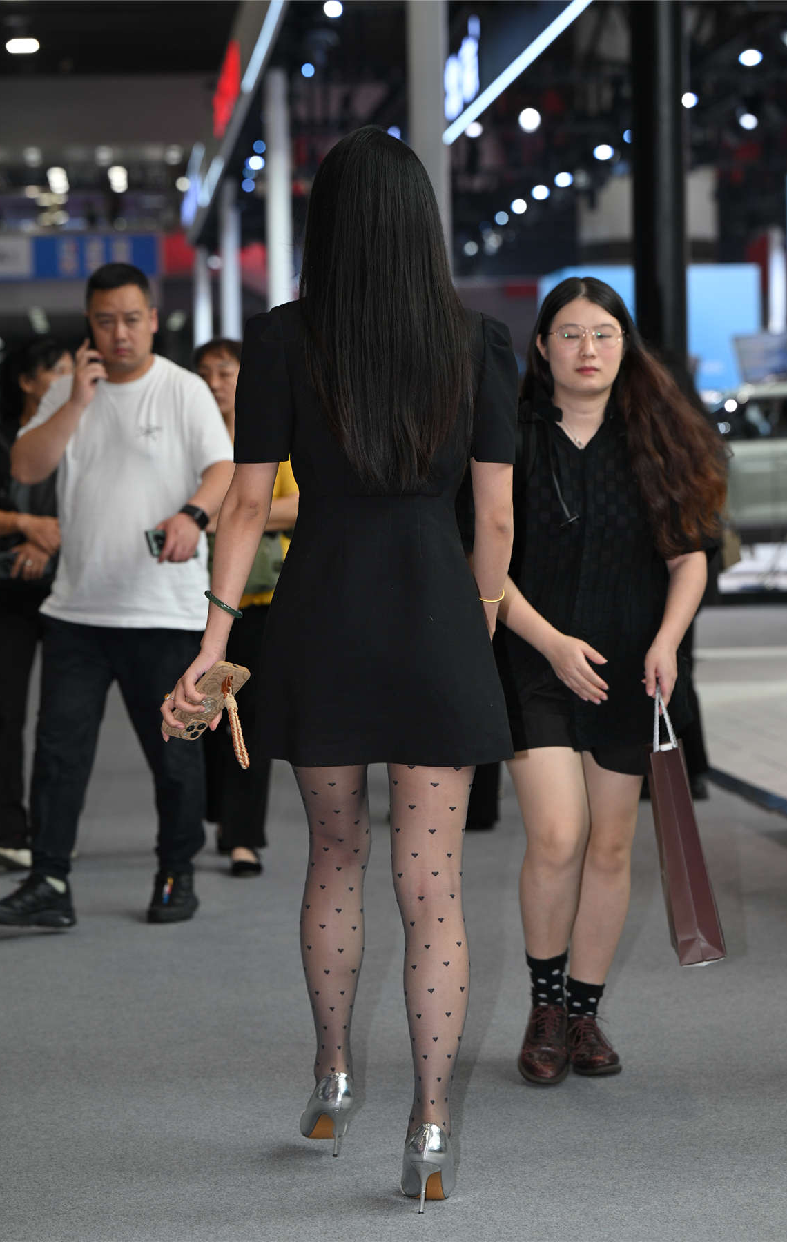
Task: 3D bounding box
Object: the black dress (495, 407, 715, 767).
[{"bbox_3d":[0.401,-0.066,6.450,0.460,0.740,0.290,0,2,5],"label":"black dress"}]

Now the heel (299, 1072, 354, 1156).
[{"bbox_3d":[-0.113,0.826,5.610,0.085,0.140,0.215,0,2,-10],"label":"heel"}]

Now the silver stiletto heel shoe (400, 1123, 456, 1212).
[{"bbox_3d":[0.056,0.860,5.290,0.085,0.140,0.215,0,2,5],"label":"silver stiletto heel shoe"}]

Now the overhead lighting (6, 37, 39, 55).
[{"bbox_3d":[-3.621,-5.614,32.000,0.320,0.140,0.300,0,2,0],"label":"overhead lighting"}]

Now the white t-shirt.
[{"bbox_3d":[-0.702,-0.342,8.650,0.540,0.710,0.310,1,3,12],"label":"white t-shirt"}]

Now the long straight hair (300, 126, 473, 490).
[{"bbox_3d":[-0.012,-0.522,5.470,0.290,0.605,0.240,0,2,-5],"label":"long straight hair"}]

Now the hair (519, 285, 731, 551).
[{"bbox_3d":[0.463,-0.408,6.570,0.410,0.555,0.250,0,2,-3],"label":"hair"}]

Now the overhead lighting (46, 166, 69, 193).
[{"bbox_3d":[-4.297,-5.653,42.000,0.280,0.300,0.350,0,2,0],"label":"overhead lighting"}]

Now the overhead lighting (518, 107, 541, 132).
[{"bbox_3d":[1.248,-4.588,30.000,0.200,0.220,0.200,0,2,0],"label":"overhead lighting"}]

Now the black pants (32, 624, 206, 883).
[{"bbox_3d":[-0.749,0.310,8.900,0.420,0.800,0.320,1,2,21],"label":"black pants"}]

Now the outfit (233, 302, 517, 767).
[{"bbox_3d":[-0.030,-0.142,5.370,0.460,0.760,0.290,0,2,0],"label":"outfit"}]

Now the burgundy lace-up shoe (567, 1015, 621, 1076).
[{"bbox_3d":[0.393,0.845,6.600,0.100,0.110,0.270,-1,2,-19],"label":"burgundy lace-up shoe"}]

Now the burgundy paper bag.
[{"bbox_3d":[0.569,0.402,6.450,0.100,0.530,0.300,-10,-3,3],"label":"burgundy paper bag"}]

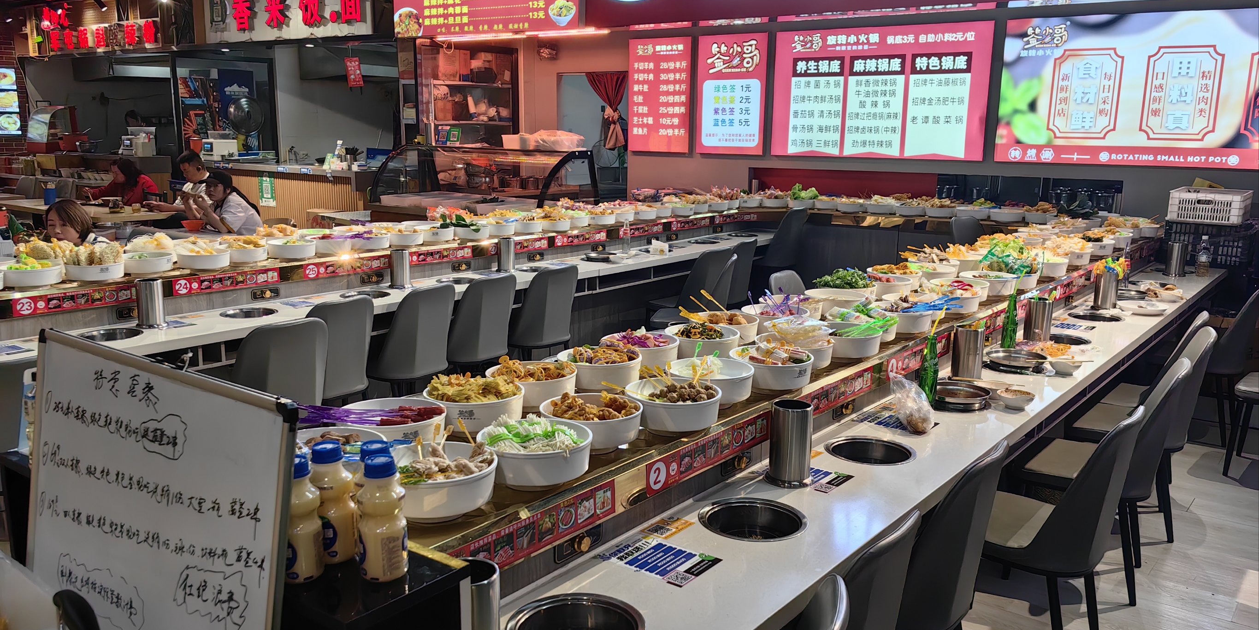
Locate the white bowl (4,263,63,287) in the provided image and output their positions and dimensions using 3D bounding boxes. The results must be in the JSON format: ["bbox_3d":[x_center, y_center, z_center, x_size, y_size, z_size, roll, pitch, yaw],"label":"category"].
[{"bbox_3d":[-2.529,-0.167,4.172,0.230,0.075,0.230,1,11,0],"label":"white bowl"}]

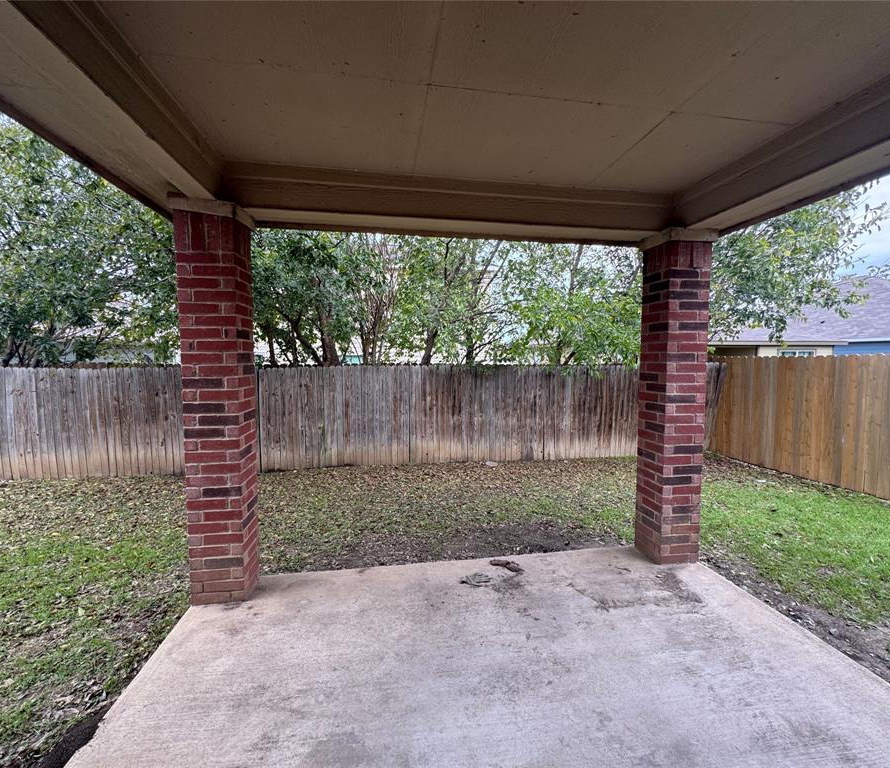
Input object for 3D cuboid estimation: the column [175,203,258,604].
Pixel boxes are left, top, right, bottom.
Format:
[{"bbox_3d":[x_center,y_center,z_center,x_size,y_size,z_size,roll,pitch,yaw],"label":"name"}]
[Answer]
[{"bbox_3d":[-1.469,0.173,2.724,0.326,2.455,0.320,-1,4,-9],"label":"column"}]

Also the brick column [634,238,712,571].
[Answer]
[{"bbox_3d":[1.760,0.153,3.228,0.326,2.420,0.320,-1,4,-9],"label":"brick column"}]

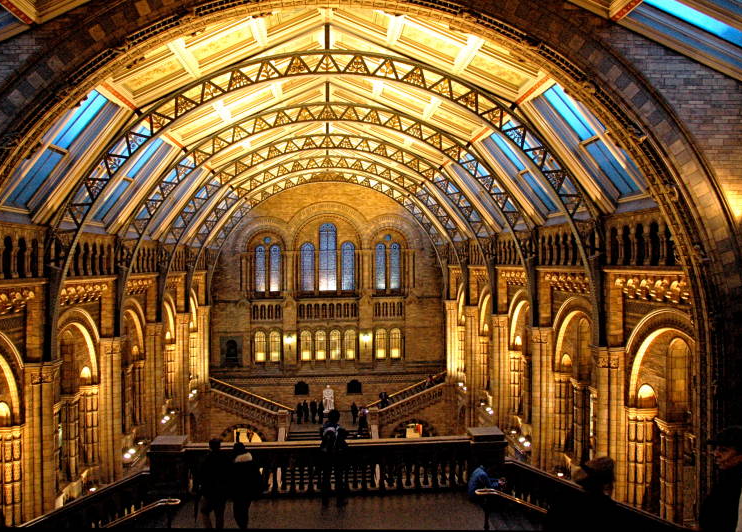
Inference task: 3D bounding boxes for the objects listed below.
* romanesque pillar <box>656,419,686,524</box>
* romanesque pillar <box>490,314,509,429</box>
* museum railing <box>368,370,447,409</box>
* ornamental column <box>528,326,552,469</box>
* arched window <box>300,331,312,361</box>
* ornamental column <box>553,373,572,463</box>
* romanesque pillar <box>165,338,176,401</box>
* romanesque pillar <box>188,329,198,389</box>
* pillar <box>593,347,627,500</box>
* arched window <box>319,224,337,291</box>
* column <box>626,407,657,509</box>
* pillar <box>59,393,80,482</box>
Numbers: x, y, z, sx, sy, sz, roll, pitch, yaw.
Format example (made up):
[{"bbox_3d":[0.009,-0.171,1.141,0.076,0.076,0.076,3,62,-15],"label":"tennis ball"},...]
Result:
[{"bbox_3d":[8.753,6.181,17.373,0.840,3.540,0.780,-1,0,-4],"label":"romanesque pillar"},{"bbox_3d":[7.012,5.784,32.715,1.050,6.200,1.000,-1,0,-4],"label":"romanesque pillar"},{"bbox_3d":[2.862,9.684,47.009,6.200,2.950,0.350,-1,0,-4],"label":"museum railing"},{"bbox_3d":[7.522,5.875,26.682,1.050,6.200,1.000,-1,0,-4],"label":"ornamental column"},{"bbox_3d":[-5.119,6.285,47.392,0.900,2.350,0.300,-1,0,-4],"label":"arched window"},{"bbox_3d":[8.474,6.730,26.458,0.780,4.000,0.750,-1,0,-4],"label":"ornamental column"},{"bbox_3d":[-12.070,6.302,35.666,0.840,3.750,0.780,-1,0,-4],"label":"romanesque pillar"},{"bbox_3d":[-12.917,6.785,43.505,0.750,4.300,0.750,-1,0,-4],"label":"romanesque pillar"},{"bbox_3d":[7.743,5.395,19.710,0.900,5.523,0.920,-1,0,-4],"label":"pillar"},{"bbox_3d":[-3.337,-0.665,46.979,1.420,5.330,0.350,-1,0,-4],"label":"arched window"},{"bbox_3d":[8.630,6.224,19.179,0.840,3.600,0.780,-1,0,-4],"label":"column"},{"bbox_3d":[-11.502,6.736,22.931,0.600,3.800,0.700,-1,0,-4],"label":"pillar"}]

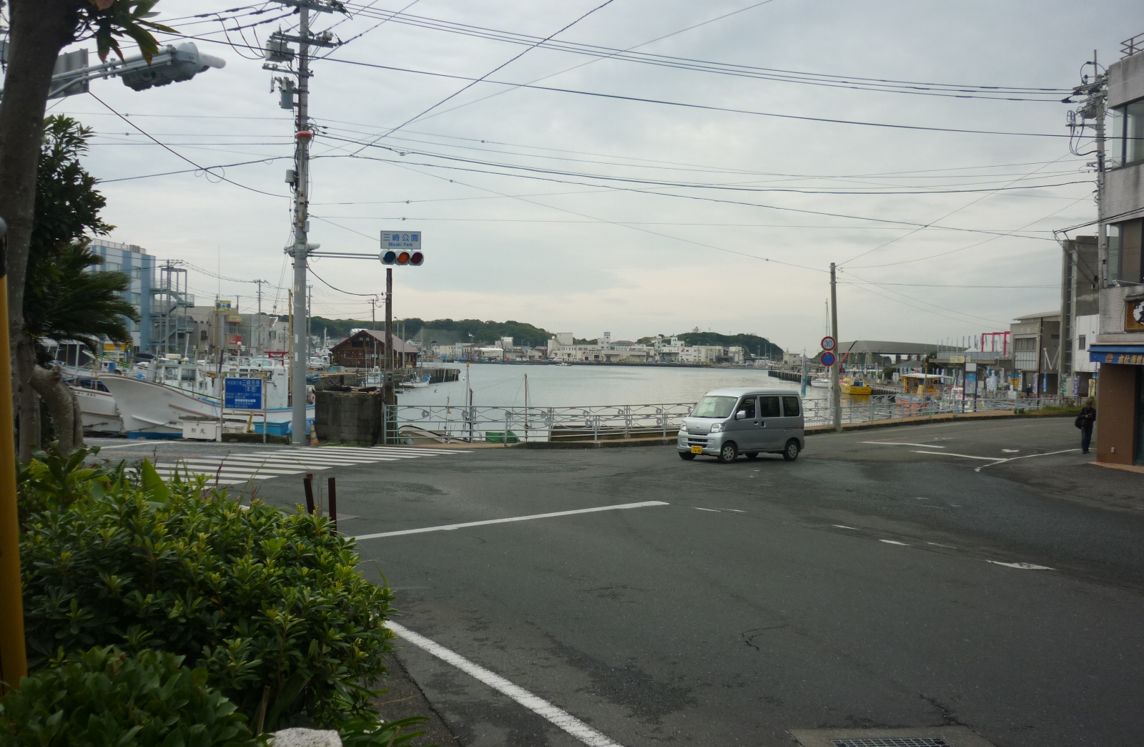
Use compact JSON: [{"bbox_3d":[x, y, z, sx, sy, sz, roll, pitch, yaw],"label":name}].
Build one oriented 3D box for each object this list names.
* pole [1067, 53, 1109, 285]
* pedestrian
[{"bbox_3d":[19.189,-4.454,39.345,1.100,14.124,2.000,-1,2,-38],"label":"pole"},{"bbox_3d":[15.291,1.579,32.382,0.580,1.664,0.420,2,1,25],"label":"pedestrian"}]

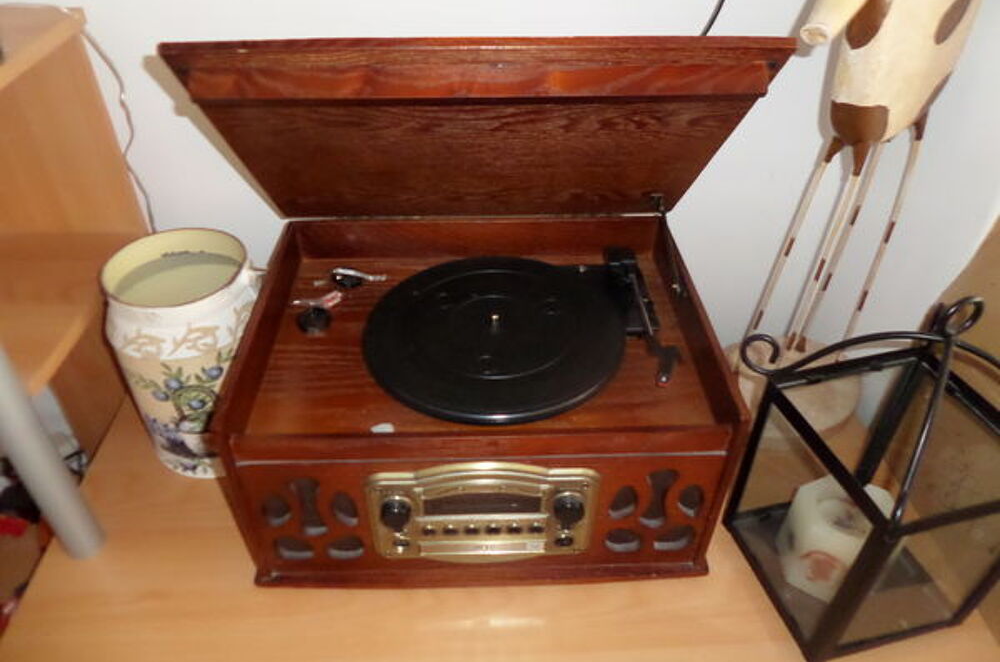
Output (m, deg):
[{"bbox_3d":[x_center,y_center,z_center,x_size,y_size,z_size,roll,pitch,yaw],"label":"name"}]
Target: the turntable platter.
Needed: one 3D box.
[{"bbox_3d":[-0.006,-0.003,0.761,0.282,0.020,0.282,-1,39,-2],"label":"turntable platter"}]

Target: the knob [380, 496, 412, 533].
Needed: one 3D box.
[{"bbox_3d":[-0.099,0.174,0.658,0.030,0.030,0.017,-1,39,-2],"label":"knob"}]

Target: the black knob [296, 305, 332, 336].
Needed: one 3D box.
[{"bbox_3d":[-0.206,-0.012,0.771,0.035,0.014,0.035,-1,39,-2],"label":"black knob"}]

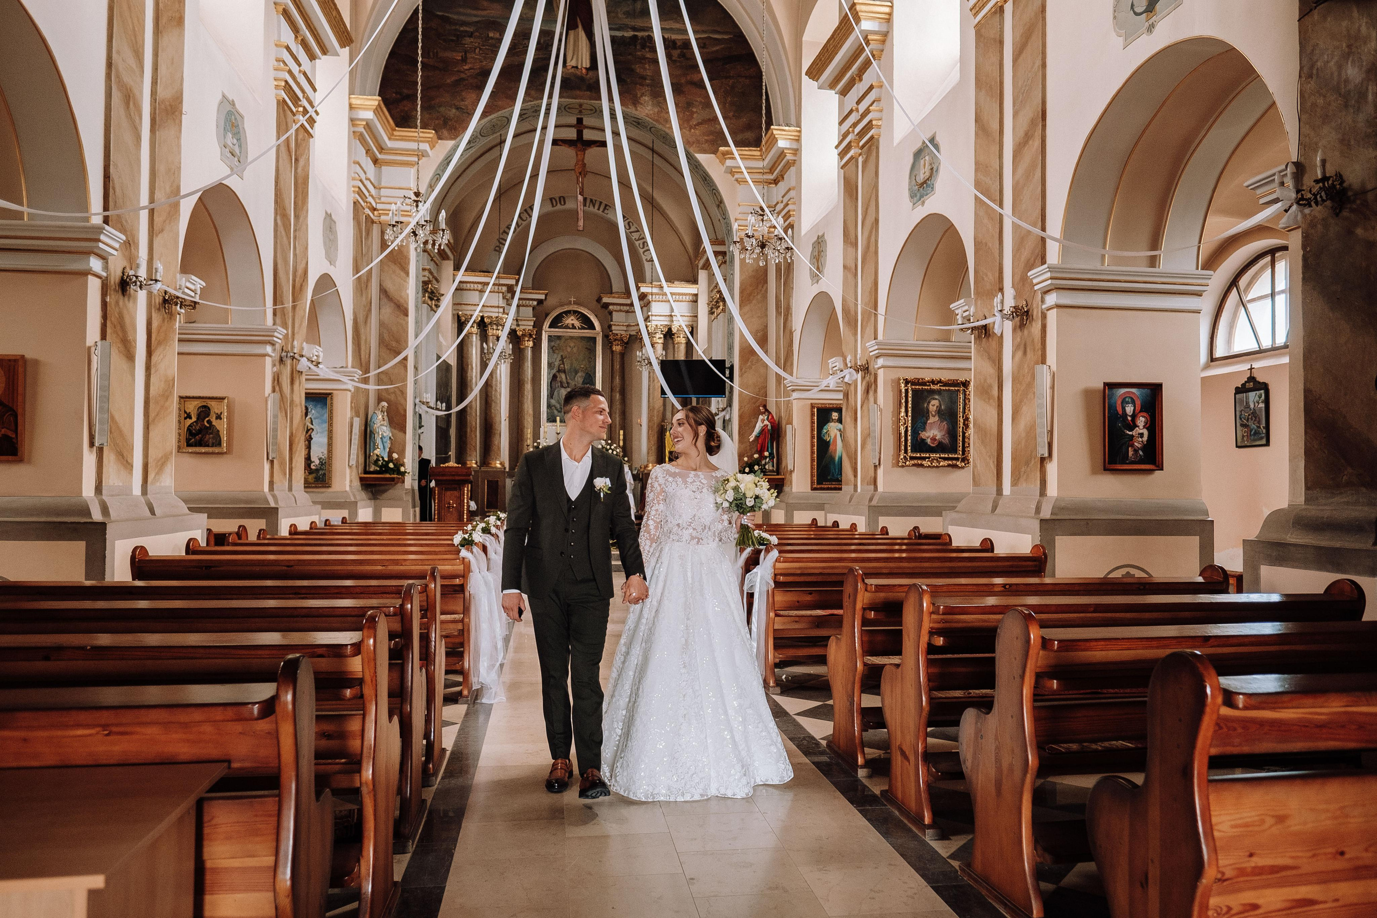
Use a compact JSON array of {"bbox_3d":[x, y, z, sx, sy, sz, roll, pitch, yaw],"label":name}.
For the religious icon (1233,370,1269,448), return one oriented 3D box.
[{"bbox_3d":[6.091,-0.549,9.882,0.060,0.859,0.512,1,-2,-9],"label":"religious icon"}]

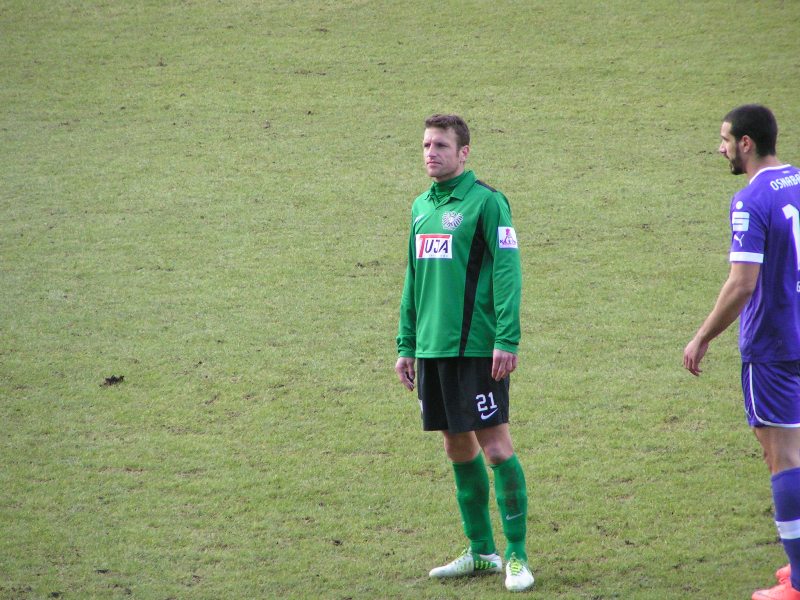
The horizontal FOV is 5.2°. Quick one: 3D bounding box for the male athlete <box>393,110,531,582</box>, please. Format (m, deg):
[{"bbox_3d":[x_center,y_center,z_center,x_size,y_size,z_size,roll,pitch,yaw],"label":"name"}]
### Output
[{"bbox_3d":[0.256,0.194,33.800,0.550,1.830,0.420,6,14,39],"label":"male athlete"}]

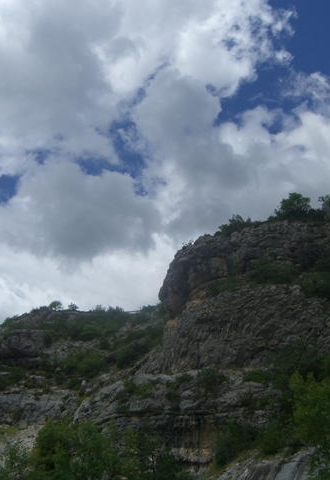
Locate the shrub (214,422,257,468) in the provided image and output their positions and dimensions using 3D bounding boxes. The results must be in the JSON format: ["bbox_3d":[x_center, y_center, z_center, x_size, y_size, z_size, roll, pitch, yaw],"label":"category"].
[{"bbox_3d":[7.672,22.254,76.458,4.640,4.760,3.720,-2,-17,5],"label":"shrub"}]

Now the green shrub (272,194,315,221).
[{"bbox_3d":[21.206,-5.528,115.947,6.400,3.540,5.440,-3,-17,10],"label":"green shrub"}]

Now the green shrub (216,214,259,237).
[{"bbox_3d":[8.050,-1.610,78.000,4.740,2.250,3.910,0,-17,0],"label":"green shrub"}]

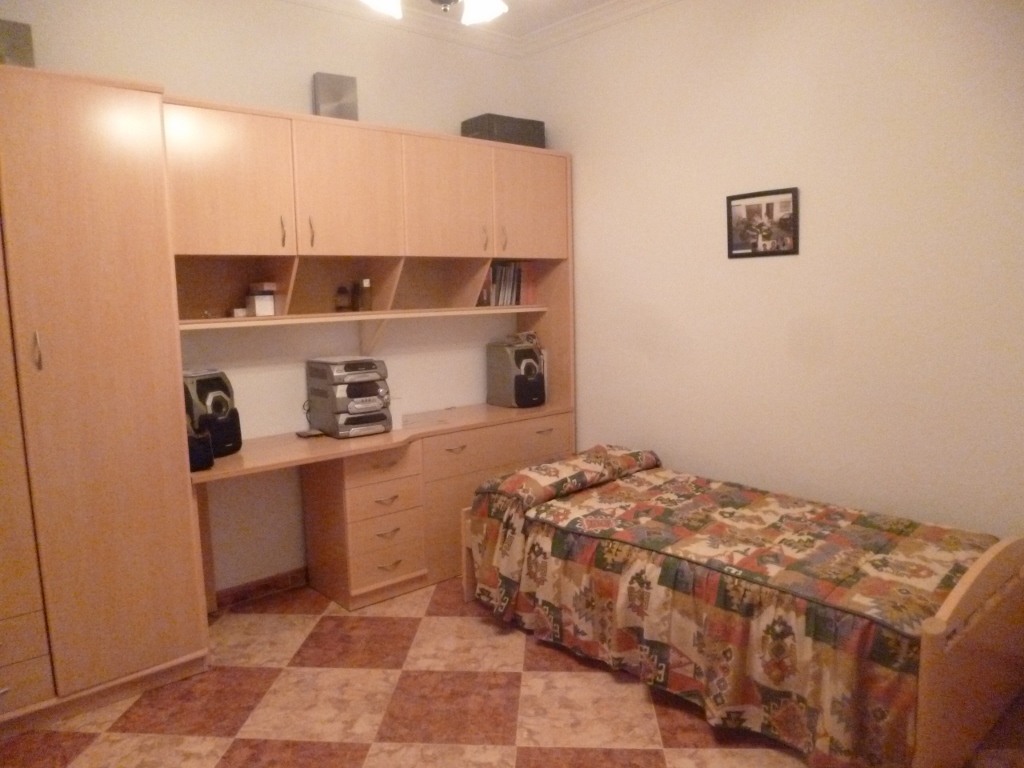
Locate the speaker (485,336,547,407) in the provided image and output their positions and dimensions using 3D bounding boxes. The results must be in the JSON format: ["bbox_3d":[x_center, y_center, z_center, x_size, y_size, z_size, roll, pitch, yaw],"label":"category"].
[{"bbox_3d":[0.026,-0.053,4.113,0.211,0.345,0.233,-7,9,-39],"label":"speaker"}]

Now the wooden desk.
[{"bbox_3d":[-0.558,0.591,3.480,2.051,0.751,0.527,-7,9,-39],"label":"wooden desk"}]

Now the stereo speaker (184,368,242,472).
[{"bbox_3d":[-1.296,0.125,2.940,0.266,0.339,0.209,4,9,34],"label":"stereo speaker"}]

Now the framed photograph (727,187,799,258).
[{"bbox_3d":[1.040,-0.665,2.966,0.019,0.270,0.326,-7,9,-39],"label":"framed photograph"}]

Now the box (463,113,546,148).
[{"bbox_3d":[-0.041,-1.298,3.761,0.386,0.173,0.229,-7,9,-39],"label":"box"}]

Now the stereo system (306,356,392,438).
[{"bbox_3d":[-0.774,0.058,3.384,0.255,0.340,0.315,-7,9,-39],"label":"stereo system"}]

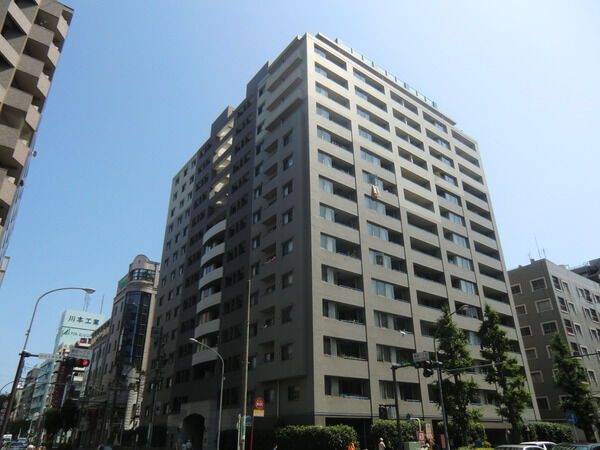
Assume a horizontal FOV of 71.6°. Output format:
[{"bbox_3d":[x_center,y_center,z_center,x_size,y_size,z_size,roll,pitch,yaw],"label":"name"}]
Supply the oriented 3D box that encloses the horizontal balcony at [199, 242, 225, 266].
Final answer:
[{"bbox_3d":[-10.522,3.672,50.909,1.500,1.268,6.254,18,-31,-33],"label":"horizontal balcony"}]

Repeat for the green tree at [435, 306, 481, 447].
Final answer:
[{"bbox_3d":[11.935,11.542,31.652,3.300,10.400,3.300,18,-31,-33],"label":"green tree"}]

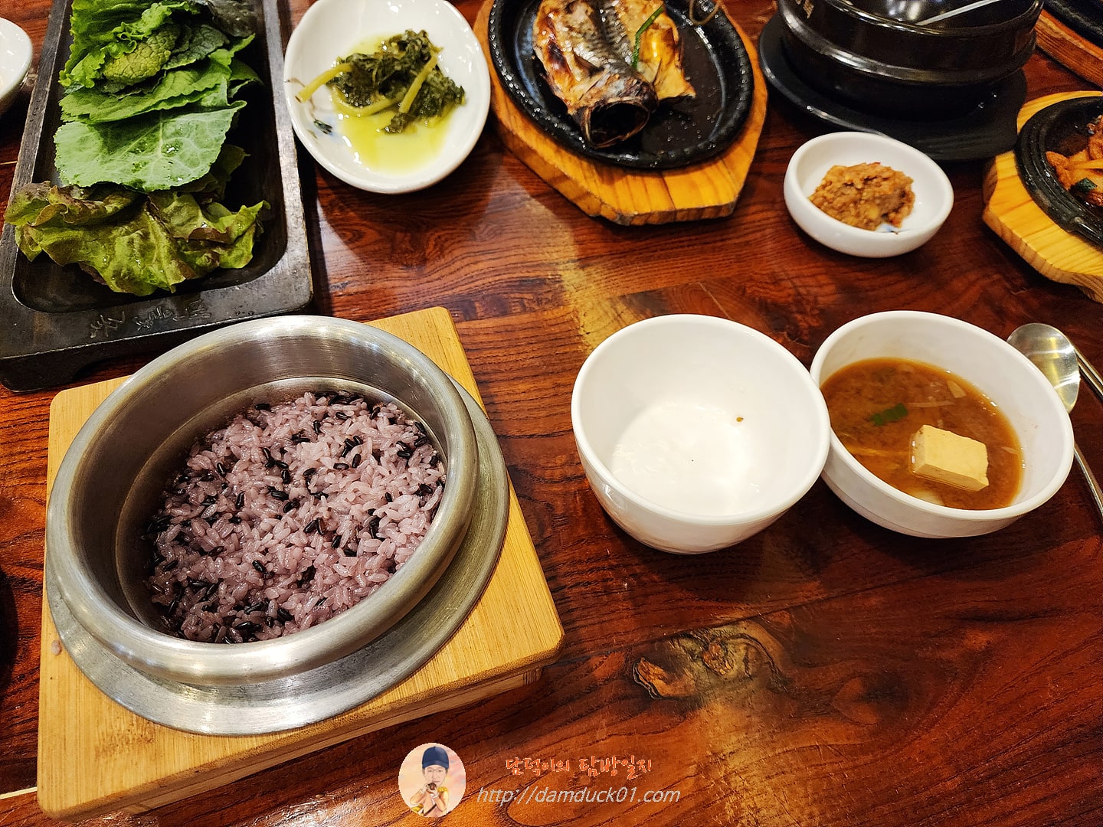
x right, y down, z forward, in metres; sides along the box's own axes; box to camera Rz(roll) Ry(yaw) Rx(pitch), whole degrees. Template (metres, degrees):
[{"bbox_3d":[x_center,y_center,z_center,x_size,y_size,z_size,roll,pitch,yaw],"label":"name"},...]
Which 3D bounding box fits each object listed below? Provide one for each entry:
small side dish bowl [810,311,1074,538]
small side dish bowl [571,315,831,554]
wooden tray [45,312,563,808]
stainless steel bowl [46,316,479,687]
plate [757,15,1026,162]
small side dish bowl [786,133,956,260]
[{"bbox_3d":[0.181,0.007,0.359,0.118,0.042,0.118,1,55,-1],"label":"small side dish bowl"},{"bbox_3d":[0.064,0.014,0.341,0.112,0.058,0.112,1,55,-1],"label":"small side dish bowl"},{"bbox_3d":[-0.108,0.051,0.317,0.179,0.047,0.177,-15,57,-12],"label":"wooden tray"},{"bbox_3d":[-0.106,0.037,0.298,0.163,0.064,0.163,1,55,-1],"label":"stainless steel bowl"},{"bbox_3d":[0.261,-0.263,0.564,0.197,0.020,0.232,-11,56,-9],"label":"plate"},{"bbox_3d":[0.199,-0.136,0.468,0.104,0.028,0.104,1,55,-1],"label":"small side dish bowl"}]

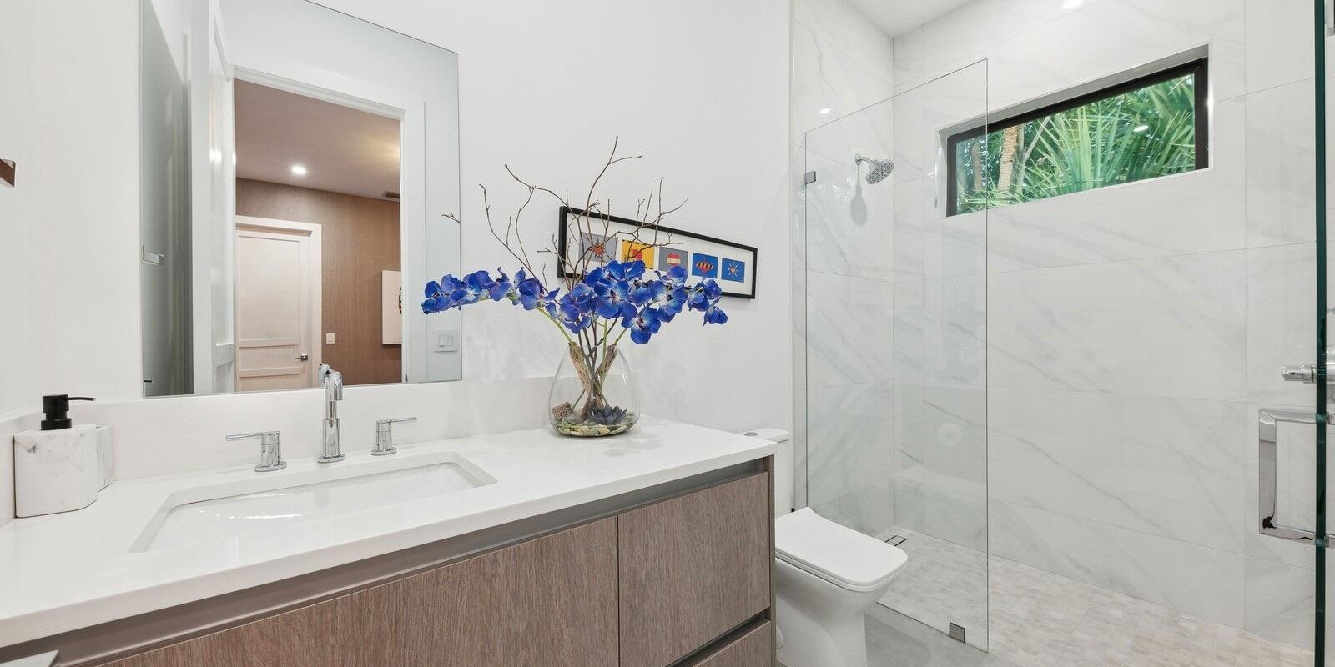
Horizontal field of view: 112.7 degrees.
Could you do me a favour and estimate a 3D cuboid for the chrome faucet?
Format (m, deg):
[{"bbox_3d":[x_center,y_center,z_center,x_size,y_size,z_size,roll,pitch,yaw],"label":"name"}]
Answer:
[{"bbox_3d":[-0.711,0.180,0.946,0.050,0.203,0.178,1,-1,-39],"label":"chrome faucet"}]

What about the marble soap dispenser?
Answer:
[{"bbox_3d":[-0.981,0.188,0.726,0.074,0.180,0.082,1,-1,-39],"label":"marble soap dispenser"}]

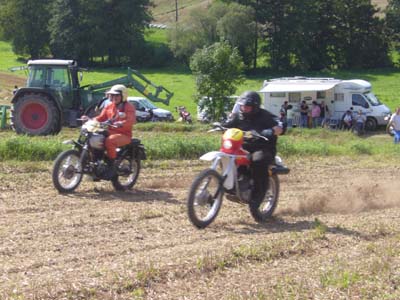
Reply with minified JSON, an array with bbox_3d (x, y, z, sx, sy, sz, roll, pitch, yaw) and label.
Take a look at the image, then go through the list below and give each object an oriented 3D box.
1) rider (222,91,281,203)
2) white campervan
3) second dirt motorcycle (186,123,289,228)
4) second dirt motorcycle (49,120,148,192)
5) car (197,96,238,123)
[{"bbox_3d":[0.640,-0.020,12.250,0.780,1.380,0.780,5,5,32],"label":"rider"},{"bbox_3d":[7.300,-2.650,57.000,6.900,3.000,2.300,2,3,25],"label":"white campervan"},{"bbox_3d":[0.470,0.300,12.170,0.850,1.210,2.130,5,3,32],"label":"second dirt motorcycle"},{"bbox_3d":[-1.620,0.090,16.050,0.820,1.170,2.100,6,3,38],"label":"second dirt motorcycle"},{"bbox_3d":[1.900,-2.420,60.000,4.150,1.550,1.750,1,3,12],"label":"car"}]

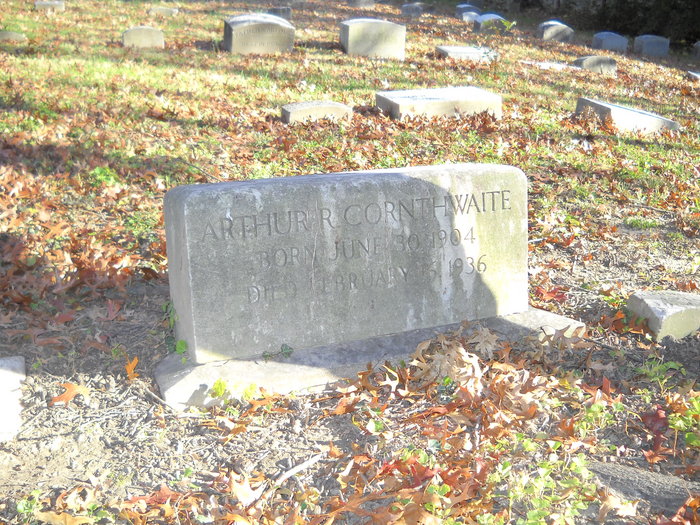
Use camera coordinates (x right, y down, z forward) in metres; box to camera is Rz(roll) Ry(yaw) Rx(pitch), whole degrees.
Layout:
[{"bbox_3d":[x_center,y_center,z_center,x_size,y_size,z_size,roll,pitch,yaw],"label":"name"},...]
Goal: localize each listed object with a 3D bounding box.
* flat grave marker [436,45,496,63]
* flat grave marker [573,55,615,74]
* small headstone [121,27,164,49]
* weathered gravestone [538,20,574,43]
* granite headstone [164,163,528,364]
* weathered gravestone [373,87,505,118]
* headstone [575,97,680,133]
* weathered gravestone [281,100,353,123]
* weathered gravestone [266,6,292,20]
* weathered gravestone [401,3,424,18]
[{"bbox_3d":[1.315,-2.398,8.807,0.620,0.169,0.333,-7,21,-23],"label":"flat grave marker"},{"bbox_3d":[2.814,-2.247,8.698,0.489,0.206,0.200,4,21,-27],"label":"flat grave marker"},{"bbox_3d":[-2.210,-2.398,8.211,0.418,0.211,0.150,-5,19,-23],"label":"small headstone"},{"bbox_3d":[3.763,-4.242,14.110,0.650,0.376,0.195,-7,20,-21],"label":"weathered gravestone"},{"bbox_3d":[0.011,-0.022,1.670,0.760,0.335,0.205,-7,9,-23],"label":"granite headstone"},{"bbox_3d":[0.578,-1.063,5.075,0.750,0.136,0.366,-7,21,-23],"label":"weathered gravestone"},{"bbox_3d":[1.828,-0.961,5.070,0.571,0.102,0.334,2,22,-24],"label":"headstone"},{"bbox_3d":[-0.209,-0.964,4.894,0.420,0.100,0.158,-7,21,-23],"label":"weathered gravestone"},{"bbox_3d":[-1.612,-5.624,17.446,0.546,0.289,0.177,-11,21,-24],"label":"weathered gravestone"},{"bbox_3d":[1.698,-6.909,21.071,0.590,0.408,0.202,-7,21,-23],"label":"weathered gravestone"}]

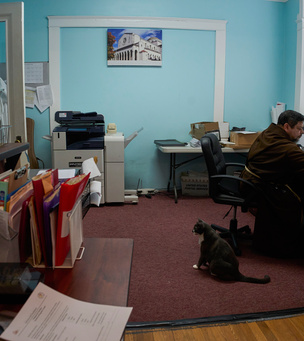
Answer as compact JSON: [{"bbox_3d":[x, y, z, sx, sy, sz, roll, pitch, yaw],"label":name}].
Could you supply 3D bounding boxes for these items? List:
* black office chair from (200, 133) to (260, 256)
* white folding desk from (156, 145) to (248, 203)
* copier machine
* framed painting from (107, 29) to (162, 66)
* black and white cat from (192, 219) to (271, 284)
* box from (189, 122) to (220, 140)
[{"bbox_3d":[0.778,0.166,3.025,0.640,0.980,0.620,4,11,21],"label":"black office chair"},{"bbox_3d":[0.961,0.001,4.715,1.800,0.730,0.750,-1,10,-5],"label":"white folding desk"},{"bbox_3d":[-0.804,-0.194,4.550,0.860,1.140,0.660,-1,10,-5],"label":"copier machine"},{"bbox_3d":[-0.238,-1.685,4.679,0.765,0.515,0.030,-1,10,-5],"label":"framed painting"},{"bbox_3d":[0.558,0.569,2.448,0.520,0.380,0.210,5,11,24],"label":"black and white cat"},{"bbox_3d":[0.725,-0.523,4.715,0.380,0.280,0.320,-1,10,-5],"label":"box"}]

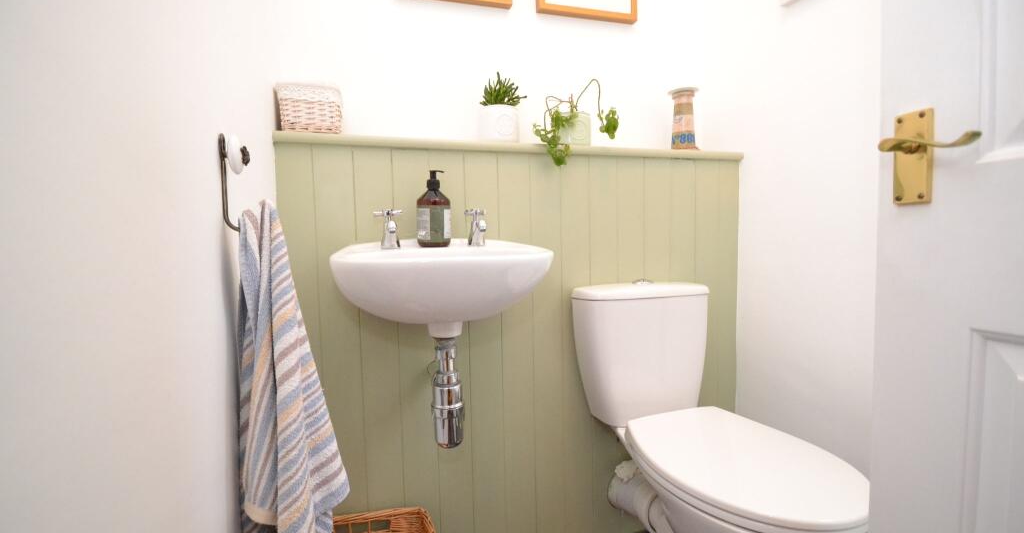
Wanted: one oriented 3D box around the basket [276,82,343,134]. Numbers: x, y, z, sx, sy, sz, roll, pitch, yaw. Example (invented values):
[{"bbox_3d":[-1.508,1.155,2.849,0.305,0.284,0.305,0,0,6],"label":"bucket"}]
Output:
[{"bbox_3d":[-0.455,-0.346,0.982,0.132,0.110,0.100,-2,4,-16],"label":"basket"}]

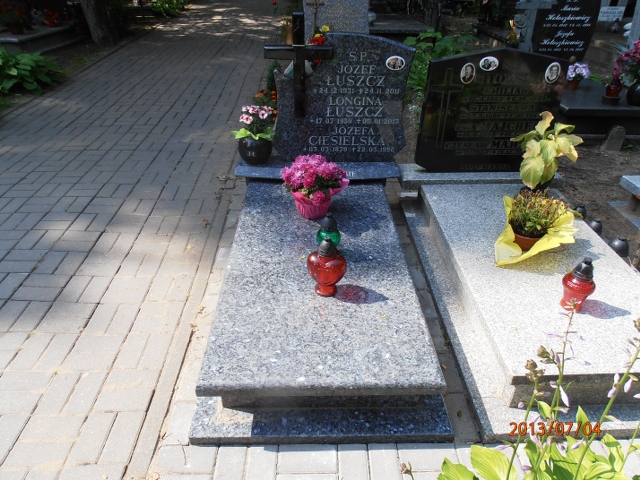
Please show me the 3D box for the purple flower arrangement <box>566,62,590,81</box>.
[{"bbox_3d":[2.516,-1.631,4.288,0.220,0.165,0.190,0,34,-2],"label":"purple flower arrangement"}]

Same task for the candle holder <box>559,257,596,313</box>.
[{"bbox_3d":[1.024,0.171,1.738,0.128,0.238,0.128,0,34,-2],"label":"candle holder"}]

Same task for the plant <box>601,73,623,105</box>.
[{"bbox_3d":[2.618,-1.355,3.969,0.185,0.255,0.185,0,34,-2],"label":"plant"}]

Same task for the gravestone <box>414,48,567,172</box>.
[{"bbox_3d":[0.981,-0.745,2.618,0.780,0.730,0.080,0,34,-2],"label":"gravestone"}]

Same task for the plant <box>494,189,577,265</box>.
[{"bbox_3d":[1.006,-0.086,2.085,0.390,0.275,0.340,0,34,-2],"label":"plant"}]

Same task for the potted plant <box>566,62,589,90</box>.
[{"bbox_3d":[2.510,-1.589,4.315,0.215,0.262,0.190,0,34,-2],"label":"potted plant"}]

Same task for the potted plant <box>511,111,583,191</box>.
[{"bbox_3d":[1.219,-0.448,2.437,0.380,0.500,0.350,0,34,-2],"label":"potted plant"}]

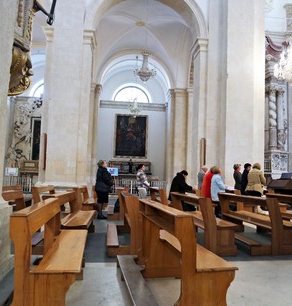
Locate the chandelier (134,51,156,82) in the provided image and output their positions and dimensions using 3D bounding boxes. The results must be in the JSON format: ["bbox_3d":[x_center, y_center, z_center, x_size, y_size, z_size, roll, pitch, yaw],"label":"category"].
[{"bbox_3d":[-0.022,-3.775,13.371,0.920,1.350,0.920,3,-5,-8],"label":"chandelier"}]

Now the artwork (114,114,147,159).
[{"bbox_3d":[-1.067,-1.214,22.550,2.330,3.150,0.150,3,-5,-8],"label":"artwork"}]

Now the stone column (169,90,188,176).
[{"bbox_3d":[2.062,-0.654,19.834,1.200,7.000,0.800,3,-5,-8],"label":"stone column"}]

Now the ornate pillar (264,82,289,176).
[{"bbox_3d":[9.211,-0.950,21.543,1.550,7.770,1.200,3,-5,-8],"label":"ornate pillar"}]

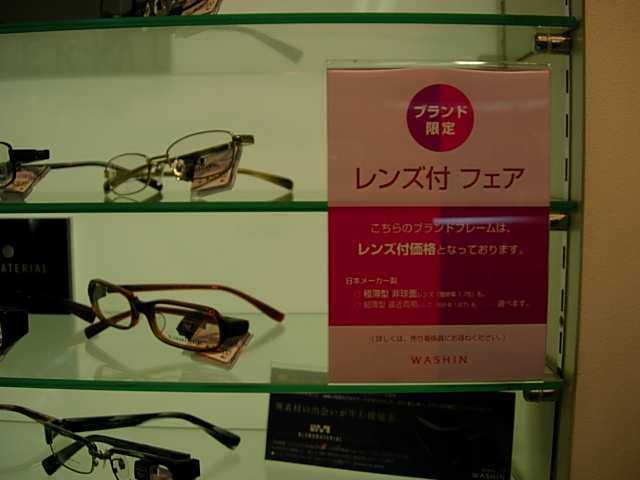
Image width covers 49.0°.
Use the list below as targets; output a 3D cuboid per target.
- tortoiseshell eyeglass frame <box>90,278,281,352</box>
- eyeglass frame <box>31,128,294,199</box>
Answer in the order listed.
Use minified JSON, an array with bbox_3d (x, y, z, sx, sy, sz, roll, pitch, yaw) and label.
[{"bbox_3d":[-0.104,0.052,0.565,0.149,0.055,0.115,11,20,29],"label":"tortoiseshell eyeglass frame"},{"bbox_3d":[-0.088,-0.051,0.541,0.147,0.039,0.112,-8,-3,31],"label":"eyeglass frame"}]

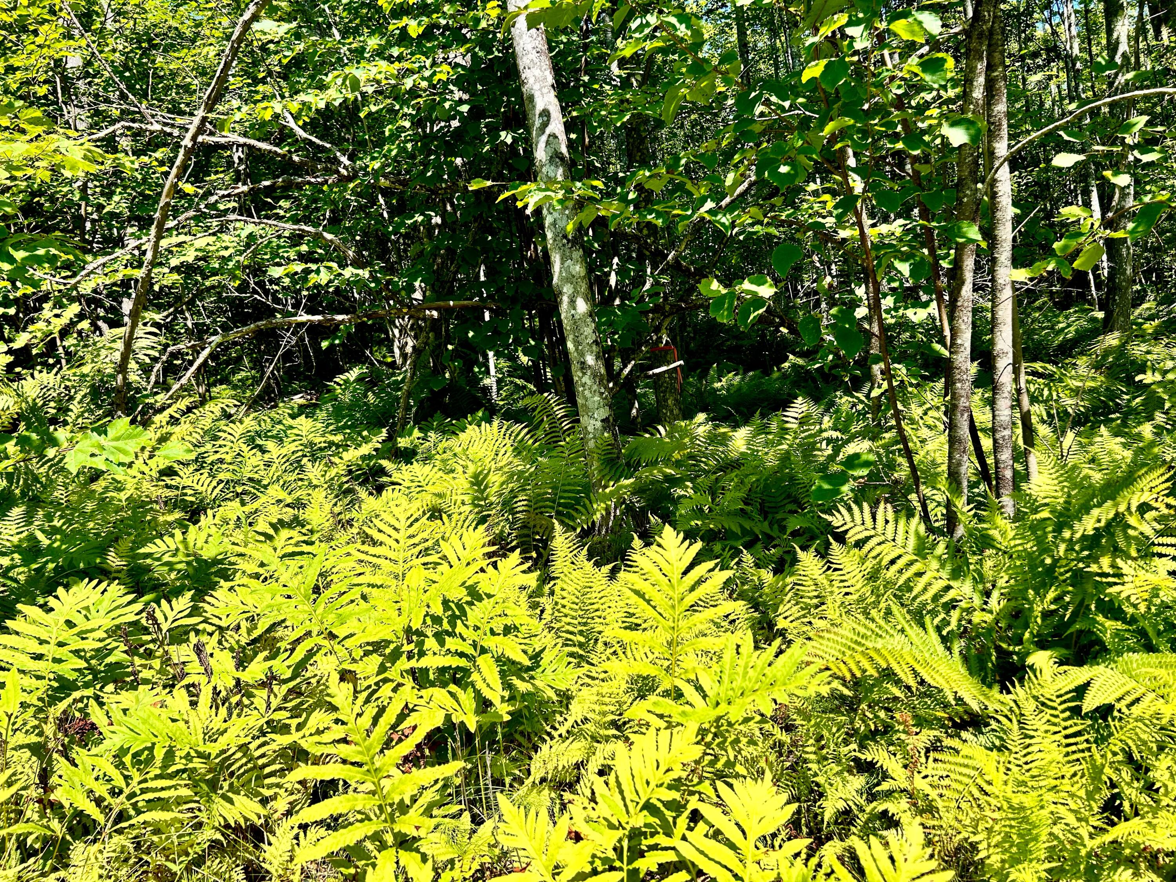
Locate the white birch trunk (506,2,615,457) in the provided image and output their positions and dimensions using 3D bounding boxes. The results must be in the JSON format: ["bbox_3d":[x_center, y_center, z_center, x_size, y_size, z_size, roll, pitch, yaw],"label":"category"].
[{"bbox_3d":[-0.151,-1.259,5.500,0.215,2.880,0.215,-10,6,0],"label":"white birch trunk"}]

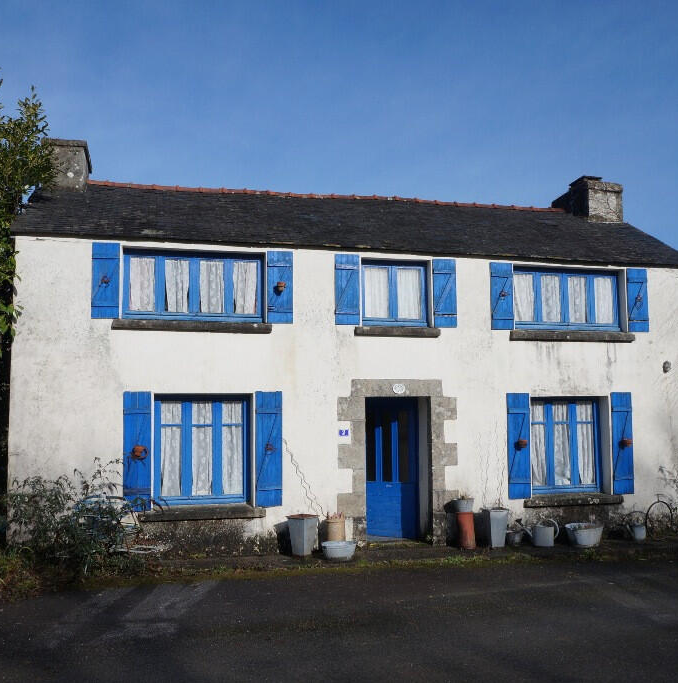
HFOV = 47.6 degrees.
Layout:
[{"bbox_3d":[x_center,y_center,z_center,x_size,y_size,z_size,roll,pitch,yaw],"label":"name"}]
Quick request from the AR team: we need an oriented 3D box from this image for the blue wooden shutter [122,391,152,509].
[{"bbox_3d":[-2.614,1.422,9.986,0.347,1.532,0.040,1,-4,-14],"label":"blue wooden shutter"}]

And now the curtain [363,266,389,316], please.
[{"bbox_3d":[0.550,-0.696,11.068,0.380,0.746,0.040,1,-4,-15],"label":"curtain"}]

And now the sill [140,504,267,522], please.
[{"bbox_3d":[-1.802,2.286,10.205,1.652,0.122,0.250,1,-4,-14],"label":"sill"}]

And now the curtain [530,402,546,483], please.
[{"bbox_3d":[3.112,1.601,12.057,0.301,1.313,0.050,1,-5,-16],"label":"curtain"}]

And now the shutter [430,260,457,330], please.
[{"bbox_3d":[1.567,-0.708,11.351,0.374,1.023,0.050,1,-5,-15],"label":"shutter"}]

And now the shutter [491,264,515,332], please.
[{"bbox_3d":[2.384,-0.652,11.266,0.366,0.979,0.050,1,-4,-15],"label":"shutter"}]

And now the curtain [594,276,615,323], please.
[{"bbox_3d":[4.335,-0.669,12.542,0.404,0.797,0.050,1,-5,-16],"label":"curtain"}]

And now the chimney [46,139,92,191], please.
[{"bbox_3d":[-4.305,-2.630,12.260,0.605,0.819,1.170,1,-5,-15],"label":"chimney"}]

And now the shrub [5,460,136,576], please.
[{"bbox_3d":[-3.192,2.072,9.200,1.420,1.300,1.050,1,-5,-16],"label":"shrub"}]

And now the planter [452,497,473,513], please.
[{"bbox_3d":[1.718,2.256,10.632,0.321,0.195,0.321,0,-4,0],"label":"planter"}]

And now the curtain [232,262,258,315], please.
[{"bbox_3d":[-1.339,-0.753,10.946,0.342,0.756,0.040,1,-5,-15],"label":"curtain"}]

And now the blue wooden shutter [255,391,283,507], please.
[{"bbox_3d":[-0.946,1.454,10.396,0.366,1.542,0.040,1,-4,-14],"label":"blue wooden shutter"}]

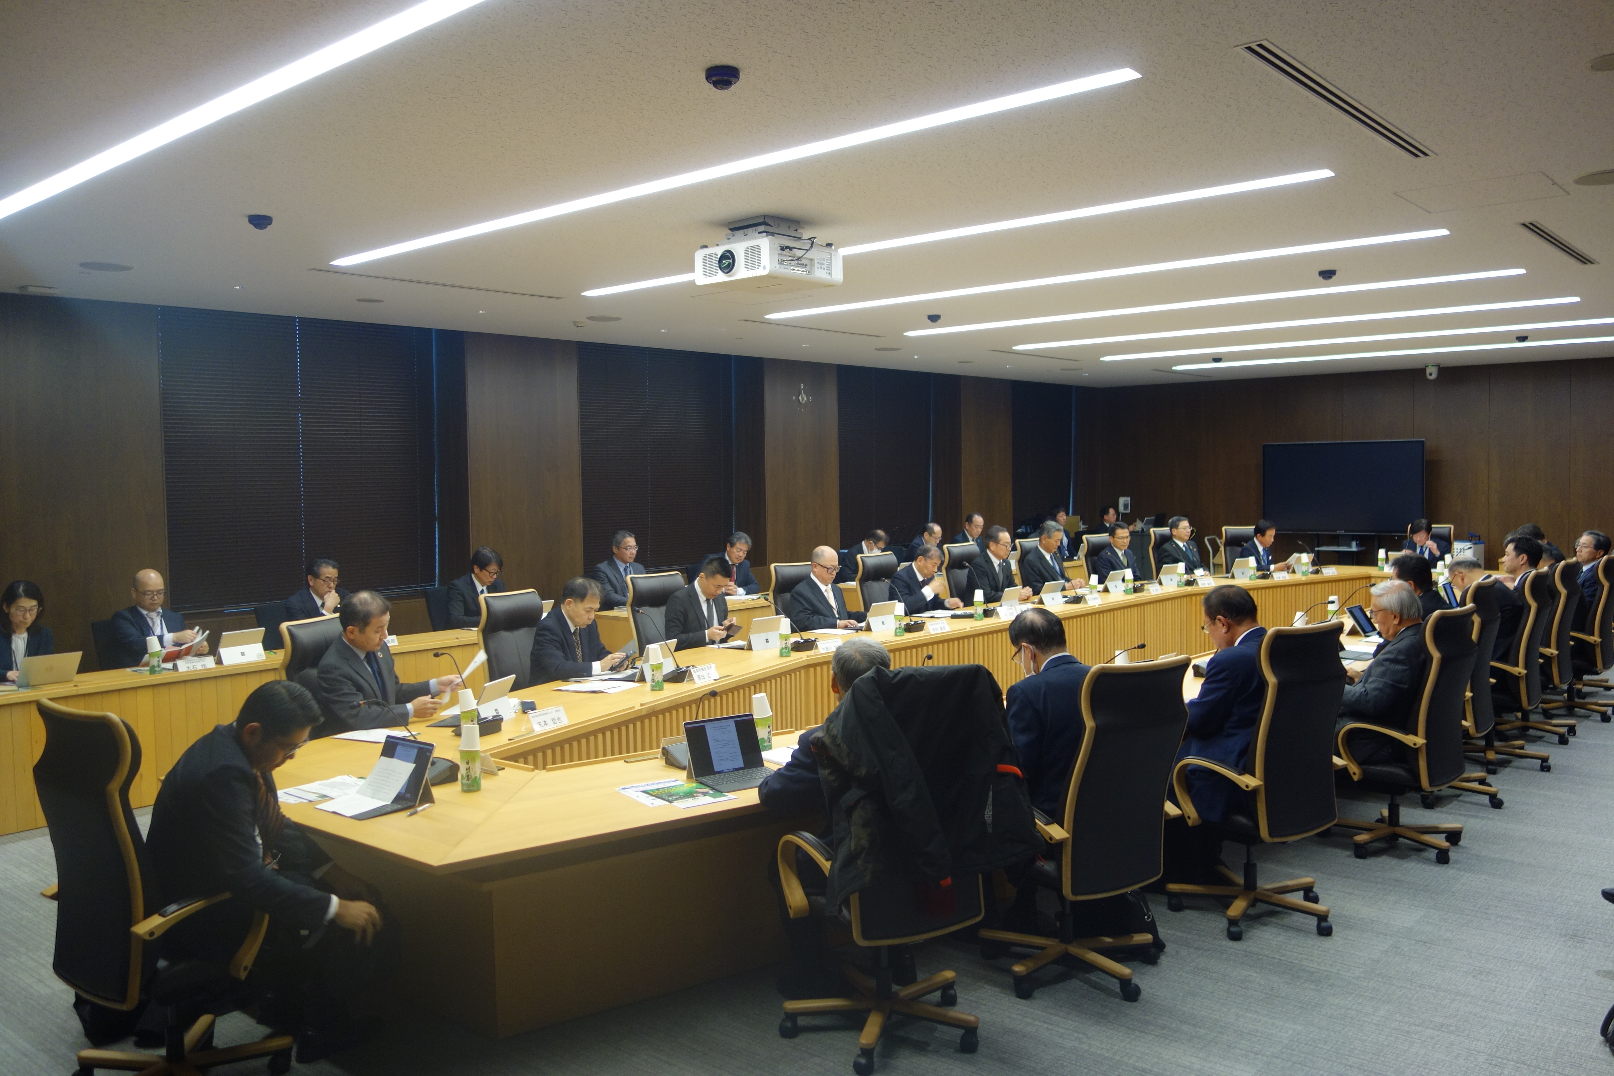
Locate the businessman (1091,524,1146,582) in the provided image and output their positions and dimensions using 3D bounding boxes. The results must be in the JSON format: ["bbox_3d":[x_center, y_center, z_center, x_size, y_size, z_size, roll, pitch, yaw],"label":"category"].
[{"bbox_3d":[3.069,0.508,11.924,0.520,1.270,0.780,-3,3,-30],"label":"businessman"}]

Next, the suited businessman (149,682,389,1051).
[{"bbox_3d":[-1.635,1.038,3.757,0.760,1.180,0.540,-2,3,-27],"label":"suited businessman"}]

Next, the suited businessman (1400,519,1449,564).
[{"bbox_3d":[6.455,0.412,13.166,0.540,1.220,0.720,2,4,41],"label":"suited businessman"}]

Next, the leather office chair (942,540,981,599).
[{"bbox_3d":[1.557,0.633,10.675,0.680,1.145,0.640,2,4,41],"label":"leather office chair"}]

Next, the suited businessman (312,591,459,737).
[{"bbox_3d":[-1.821,0.893,5.613,0.780,1.290,0.520,1,3,29],"label":"suited businessman"}]

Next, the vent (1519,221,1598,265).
[{"bbox_3d":[4.159,-1.625,6.909,0.100,0.030,1.780,2,4,41],"label":"vent"}]

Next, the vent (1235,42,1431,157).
[{"bbox_3d":[1.847,-1.450,4.249,0.092,0.030,1.800,2,4,41],"label":"vent"}]

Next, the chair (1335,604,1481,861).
[{"bbox_3d":[2.753,0.882,5.881,0.640,1.155,0.660,-3,4,-39],"label":"chair"}]

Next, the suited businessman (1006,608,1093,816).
[{"bbox_3d":[0.813,0.897,4.660,0.550,1.275,0.780,-3,4,-33],"label":"suited businessman"}]

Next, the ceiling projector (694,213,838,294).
[{"bbox_3d":[-0.184,-1.368,6.095,0.500,0.290,0.515,2,4,42],"label":"ceiling projector"}]

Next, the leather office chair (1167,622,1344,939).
[{"bbox_3d":[1.790,0.923,5.003,0.640,1.190,0.660,-3,4,-33],"label":"leather office chair"}]

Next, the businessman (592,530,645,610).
[{"bbox_3d":[-1.499,0.588,10.878,0.800,1.290,0.560,2,4,39],"label":"businessman"}]

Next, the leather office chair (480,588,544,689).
[{"bbox_3d":[-1.415,0.891,6.886,0.670,1.150,0.650,1,3,26],"label":"leather office chair"}]

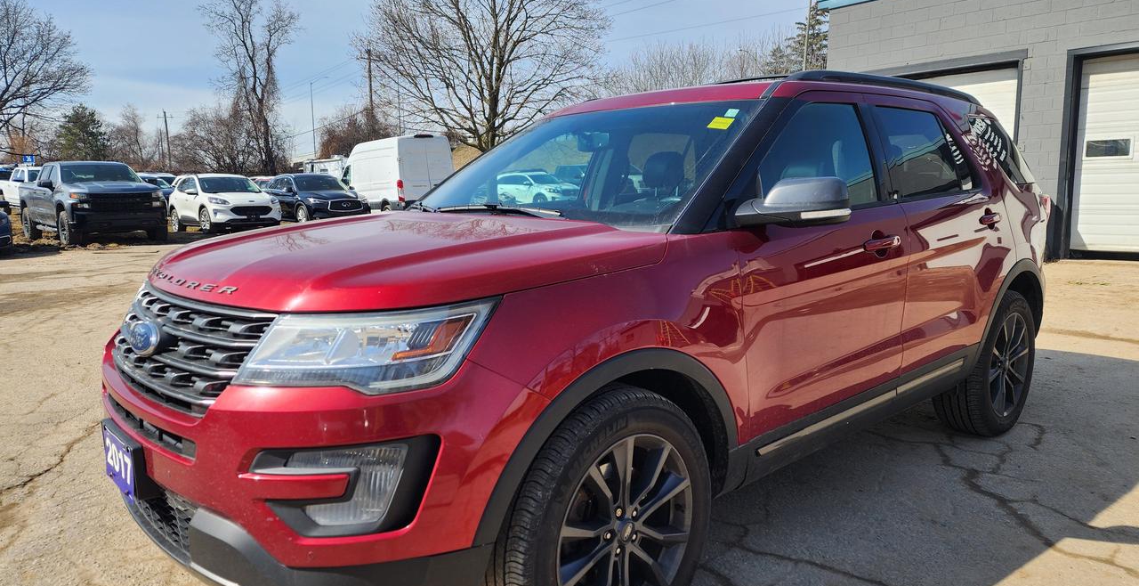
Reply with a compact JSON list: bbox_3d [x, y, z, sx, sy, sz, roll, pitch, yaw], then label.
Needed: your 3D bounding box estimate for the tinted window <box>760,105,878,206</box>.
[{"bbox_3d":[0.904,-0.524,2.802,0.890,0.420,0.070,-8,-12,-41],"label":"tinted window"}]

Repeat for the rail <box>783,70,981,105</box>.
[{"bbox_3d":[1.573,-0.960,3.604,1.950,0.090,0.075,-8,10,-41],"label":"rail"}]

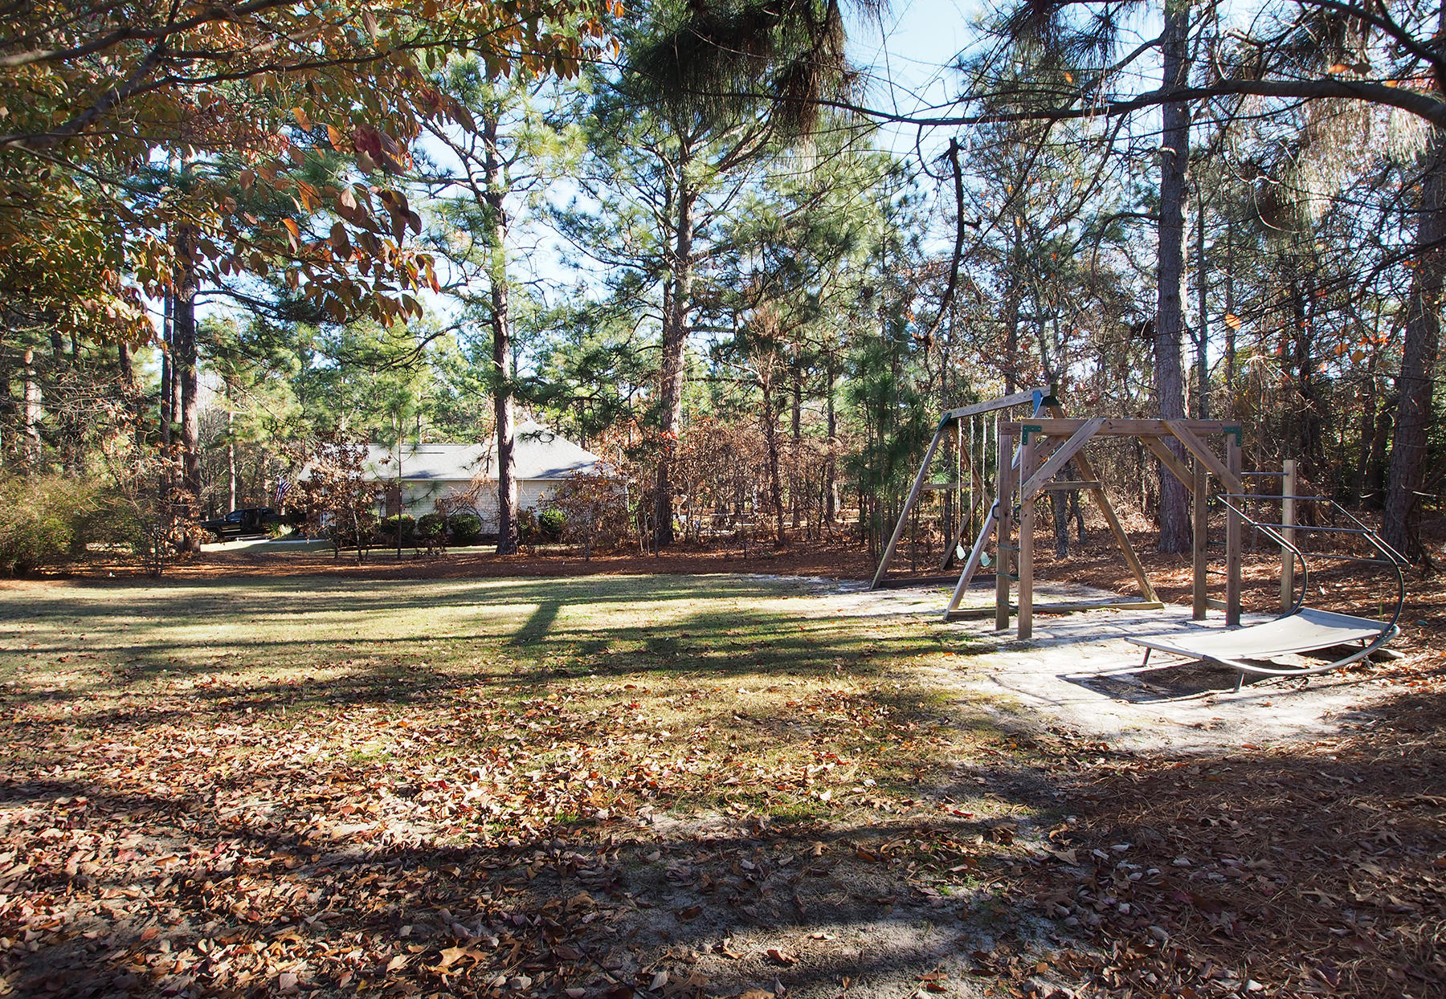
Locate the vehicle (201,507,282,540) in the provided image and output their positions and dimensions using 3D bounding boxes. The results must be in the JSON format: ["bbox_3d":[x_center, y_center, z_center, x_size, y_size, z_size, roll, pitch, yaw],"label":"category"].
[{"bbox_3d":[-28.046,1.457,44.500,5.500,1.850,1.950,0,1,-26],"label":"vehicle"}]

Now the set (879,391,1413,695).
[{"bbox_3d":[4.300,0.024,8.851,3.800,2.600,5.700,0,1,-10],"label":"set"}]

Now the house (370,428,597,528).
[{"bbox_3d":[-12.300,-1.359,41.985,15.300,6.000,12.000,0,1,0],"label":"house"}]

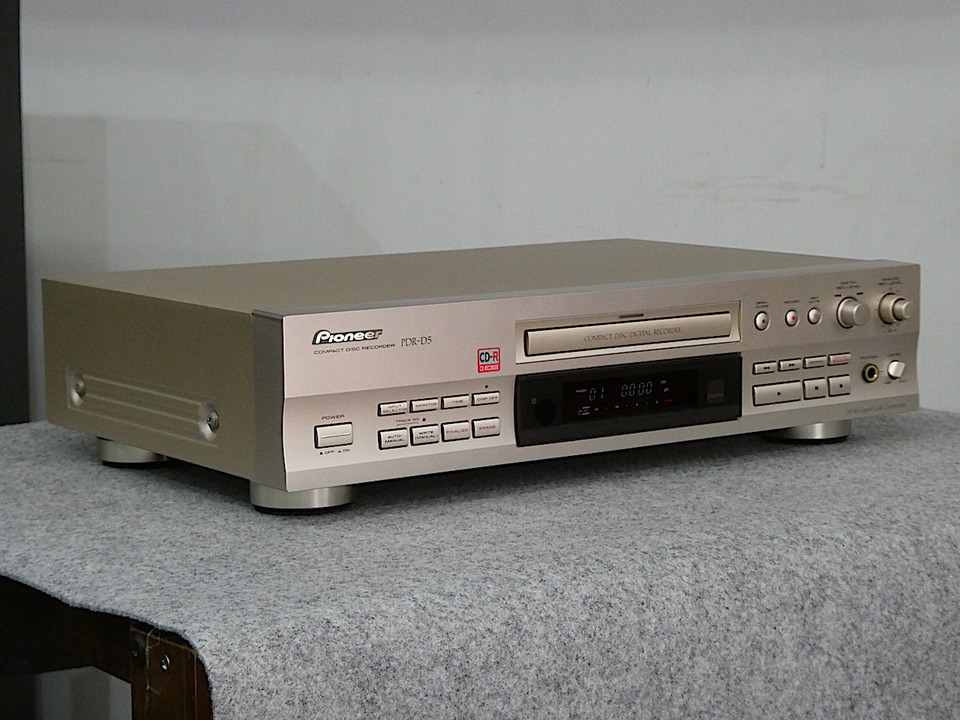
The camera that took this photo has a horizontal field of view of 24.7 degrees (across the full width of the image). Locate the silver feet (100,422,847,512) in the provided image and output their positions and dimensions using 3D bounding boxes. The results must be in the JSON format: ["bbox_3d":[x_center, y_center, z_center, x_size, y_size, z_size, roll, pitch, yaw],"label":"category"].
[{"bbox_3d":[0.001,0.041,1.249,0.386,0.021,0.221,-6,9,-35],"label":"silver feet"}]

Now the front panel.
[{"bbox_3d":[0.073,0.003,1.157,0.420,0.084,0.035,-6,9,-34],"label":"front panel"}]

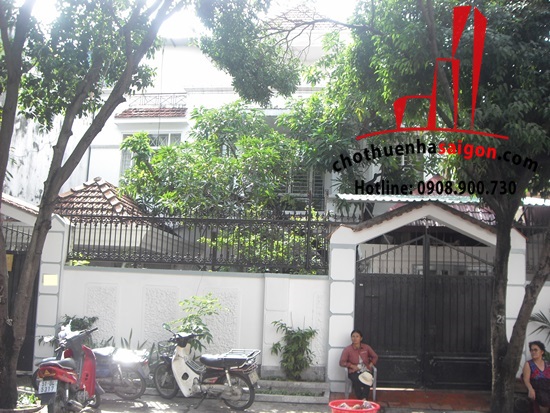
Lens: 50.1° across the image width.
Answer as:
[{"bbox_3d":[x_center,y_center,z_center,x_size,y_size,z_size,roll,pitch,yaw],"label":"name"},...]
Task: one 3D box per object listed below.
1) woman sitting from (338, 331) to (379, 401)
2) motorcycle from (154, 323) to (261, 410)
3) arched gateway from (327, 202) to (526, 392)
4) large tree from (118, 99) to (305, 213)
[{"bbox_3d":[1.363,2.587,9.600,0.580,1.120,0.720,0,-9,12],"label":"woman sitting"},{"bbox_3d":[-1.018,2.402,8.800,1.860,1.080,0.680,-2,-9,25],"label":"motorcycle"},{"bbox_3d":[2.628,1.578,10.200,3.250,3.200,0.550,1,-8,7],"label":"arched gateway"},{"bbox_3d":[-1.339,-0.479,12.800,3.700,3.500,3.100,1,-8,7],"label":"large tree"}]

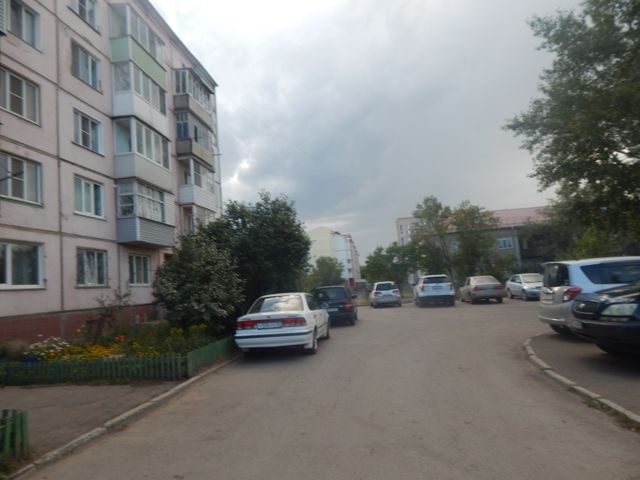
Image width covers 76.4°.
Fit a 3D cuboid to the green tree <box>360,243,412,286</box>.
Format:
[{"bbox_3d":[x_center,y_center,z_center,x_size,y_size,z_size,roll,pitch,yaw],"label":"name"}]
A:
[{"bbox_3d":[5.308,2.672,32.855,3.925,4.433,3.533,-6,-6,10],"label":"green tree"}]

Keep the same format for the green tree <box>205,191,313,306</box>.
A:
[{"bbox_3d":[-3.006,0.857,20.052,5.246,6.312,4.984,-6,-6,8],"label":"green tree"}]

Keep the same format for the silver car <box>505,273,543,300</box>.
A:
[{"bbox_3d":[11.549,2.507,22.145,1.699,1.408,4.397,-6,-6,10],"label":"silver car"}]

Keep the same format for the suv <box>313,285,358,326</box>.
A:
[{"bbox_3d":[0.597,2.627,16.442,1.685,1.516,4.456,-6,-6,6],"label":"suv"}]

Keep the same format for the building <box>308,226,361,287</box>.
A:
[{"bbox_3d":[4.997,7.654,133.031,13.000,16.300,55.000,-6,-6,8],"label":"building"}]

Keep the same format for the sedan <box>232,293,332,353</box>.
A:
[{"bbox_3d":[-0.783,2.107,10.659,1.672,1.444,4.185,-6,-6,6],"label":"sedan"}]

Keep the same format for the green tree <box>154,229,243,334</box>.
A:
[{"bbox_3d":[-4.007,1.496,13.555,2.909,3.725,2.763,-6,-6,8],"label":"green tree"}]

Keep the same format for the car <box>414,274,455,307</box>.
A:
[{"bbox_3d":[6.360,2.857,22.960,1.856,1.674,4.553,-6,-6,11],"label":"car"}]

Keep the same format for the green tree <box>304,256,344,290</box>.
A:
[{"bbox_3d":[0.371,3.727,37.816,3.504,4.164,3.329,-6,-6,8],"label":"green tree"}]

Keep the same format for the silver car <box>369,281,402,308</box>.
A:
[{"bbox_3d":[4.011,3.387,25.446,1.705,1.534,4.301,-5,-6,5],"label":"silver car"}]

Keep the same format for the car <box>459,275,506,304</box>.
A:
[{"bbox_3d":[8.735,2.720,22.230,1.692,1.426,4.510,-6,-6,11],"label":"car"}]

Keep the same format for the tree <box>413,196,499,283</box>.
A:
[{"bbox_3d":[10.714,0.489,32.034,6.822,7.766,5.117,-6,-6,10],"label":"tree"}]

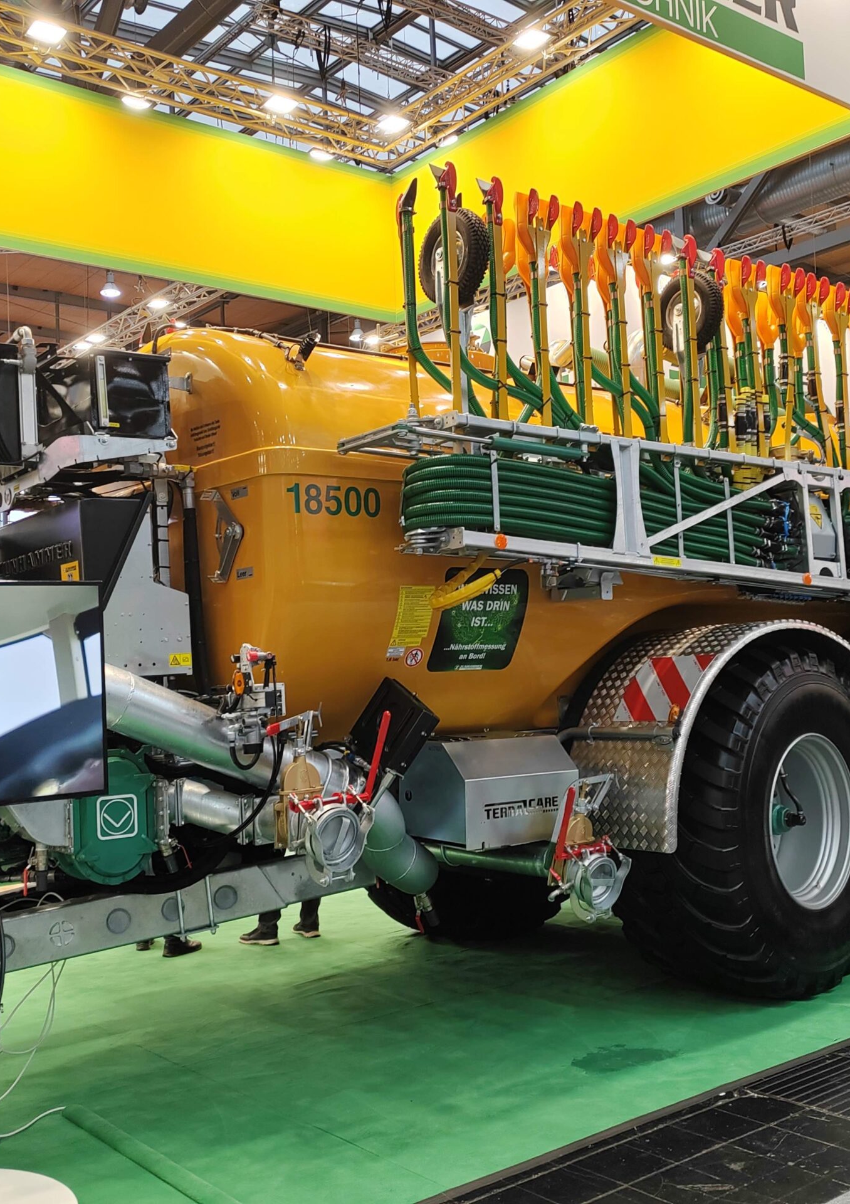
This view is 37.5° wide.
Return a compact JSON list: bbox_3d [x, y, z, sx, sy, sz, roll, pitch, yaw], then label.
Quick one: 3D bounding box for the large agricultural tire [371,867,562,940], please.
[{"bbox_3d":[0.326,1.224,8.100,1.790,1.760,0.770,1,-4,-39],"label":"large agricultural tire"}]

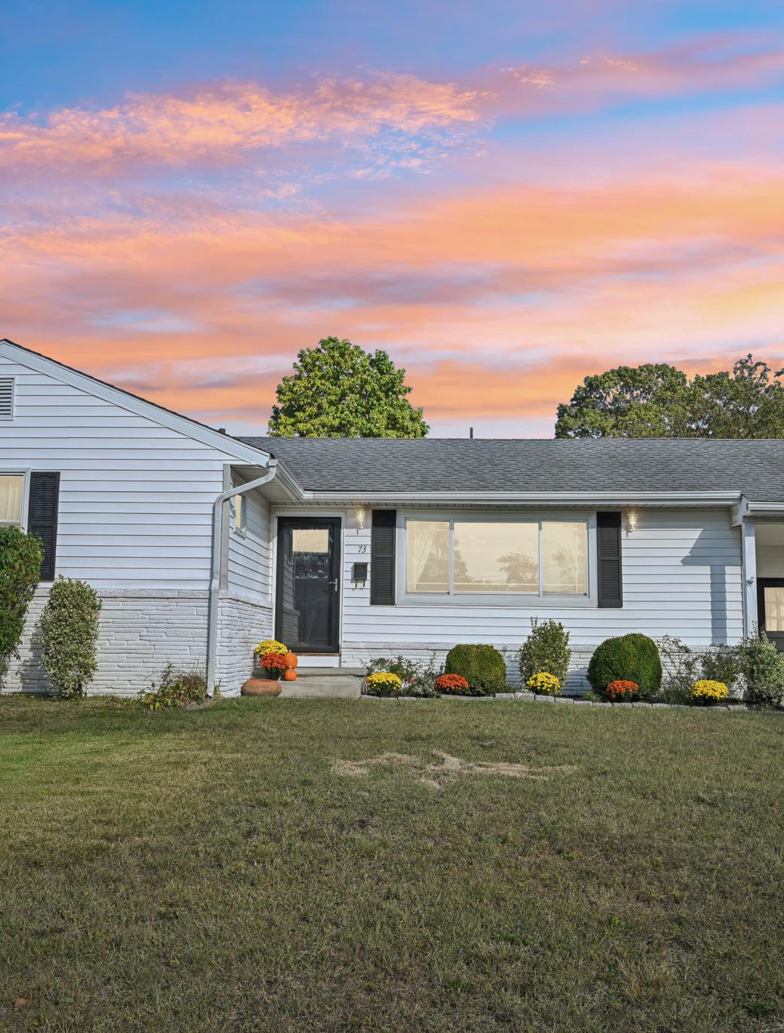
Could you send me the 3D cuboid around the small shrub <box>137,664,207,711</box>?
[{"bbox_3d":[-2.529,1.939,11.394,0.787,0.444,0.600,0,-7,2],"label":"small shrub"}]

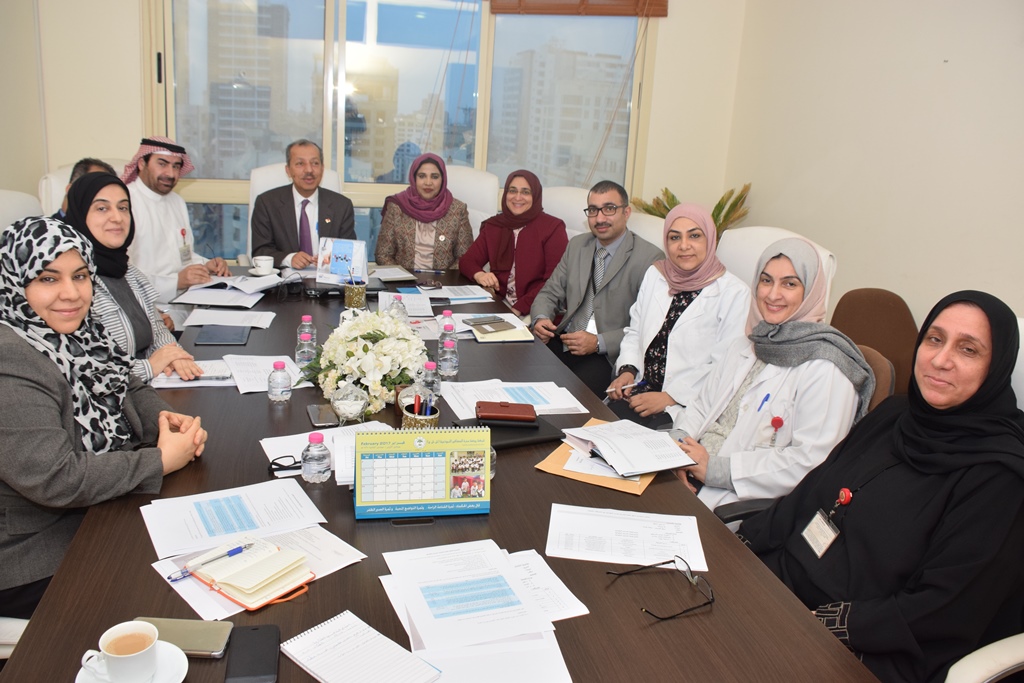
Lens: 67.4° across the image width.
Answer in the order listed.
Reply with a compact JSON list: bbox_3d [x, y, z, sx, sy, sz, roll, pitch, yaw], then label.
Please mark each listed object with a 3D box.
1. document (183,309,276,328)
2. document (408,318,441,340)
[{"bbox_3d":[-1.047,-0.085,2.850,0.300,0.010,0.210,0,16,-11],"label":"document"},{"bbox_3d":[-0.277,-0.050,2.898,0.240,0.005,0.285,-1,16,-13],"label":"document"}]

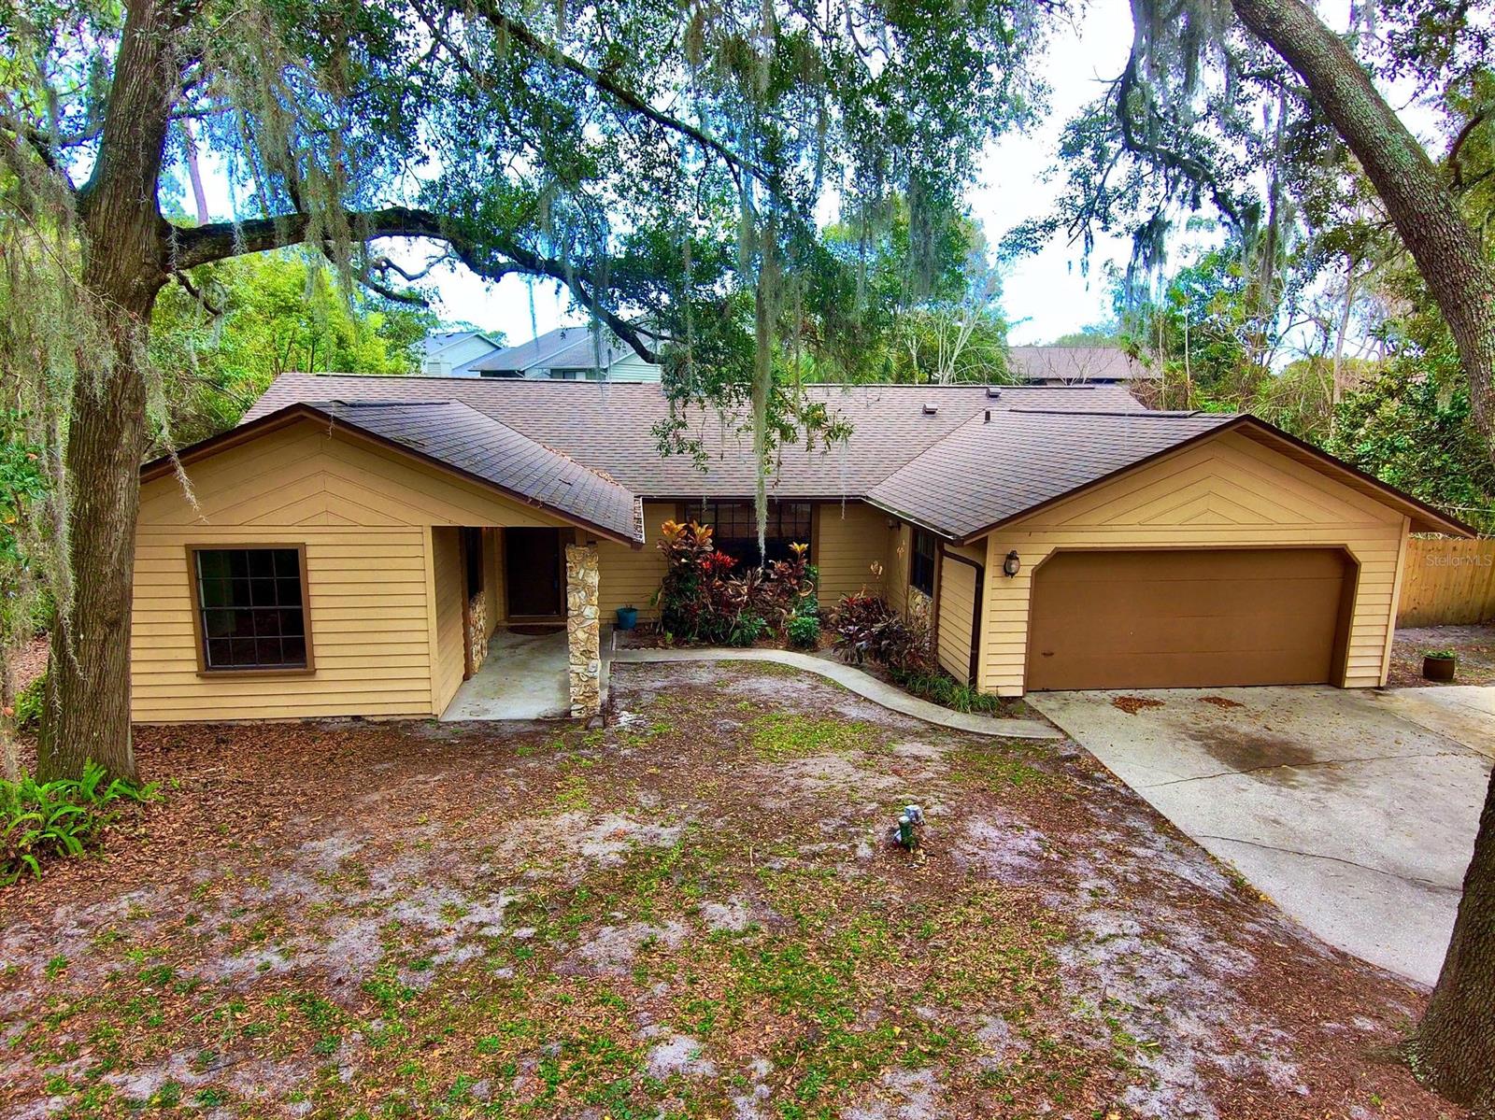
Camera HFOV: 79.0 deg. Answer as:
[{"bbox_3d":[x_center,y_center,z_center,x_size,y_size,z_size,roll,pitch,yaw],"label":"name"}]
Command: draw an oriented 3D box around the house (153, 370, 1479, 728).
[{"bbox_3d":[-0.097,-1.439,18.705,19.590,4.460,15.340,0,10,-7],"label":"house"}]

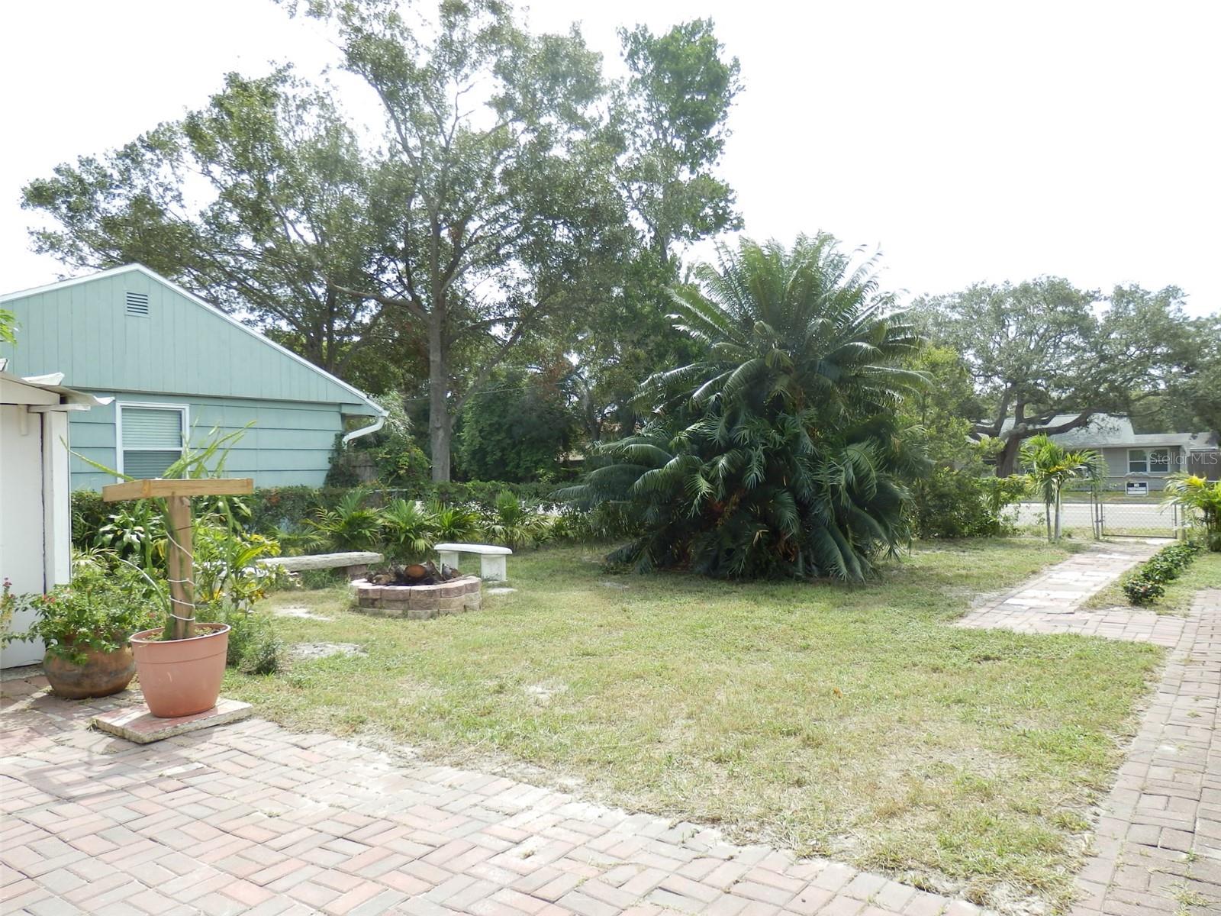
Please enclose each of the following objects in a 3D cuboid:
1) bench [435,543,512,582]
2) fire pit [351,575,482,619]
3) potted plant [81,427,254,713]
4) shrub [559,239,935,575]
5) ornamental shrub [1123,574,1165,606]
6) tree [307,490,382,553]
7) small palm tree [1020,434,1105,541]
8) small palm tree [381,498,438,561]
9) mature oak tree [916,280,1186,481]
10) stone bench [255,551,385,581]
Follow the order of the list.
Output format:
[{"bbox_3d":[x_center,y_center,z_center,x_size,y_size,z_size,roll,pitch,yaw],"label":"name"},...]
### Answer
[{"bbox_3d":[-1.739,1.332,11.200,1.100,0.430,0.430,-1,-1,34],"label":"bench"},{"bbox_3d":[-1.970,1.379,8.950,1.300,0.300,1.300,-1,-1,-12],"label":"fire pit"},{"bbox_3d":[-2.533,0.631,5.030,0.950,1.620,0.800,-1,-1,-27],"label":"potted plant"},{"bbox_3d":[1.927,-0.826,12.500,5.000,4.650,4.700,-1,-1,9],"label":"shrub"},{"bbox_3d":[5.184,1.260,8.580,0.420,0.280,0.420,-1,-1,31],"label":"ornamental shrub"},{"bbox_3d":[-3.749,1.022,12.400,1.080,1.160,1.000,-1,-1,-17],"label":"tree"},{"bbox_3d":[7.888,0.506,15.400,1.450,1.880,1.400,-1,-1,27],"label":"small palm tree"},{"bbox_3d":[-2.960,1.106,13.000,0.870,0.980,0.850,-1,-1,-13],"label":"small palm tree"},{"bbox_3d":[17.195,-2.600,34.000,10.400,8.200,10.000,-1,-1,27],"label":"mature oak tree"},{"bbox_3d":[-3.640,1.404,11.050,1.620,0.360,0.280,0,-1,-41],"label":"stone bench"}]

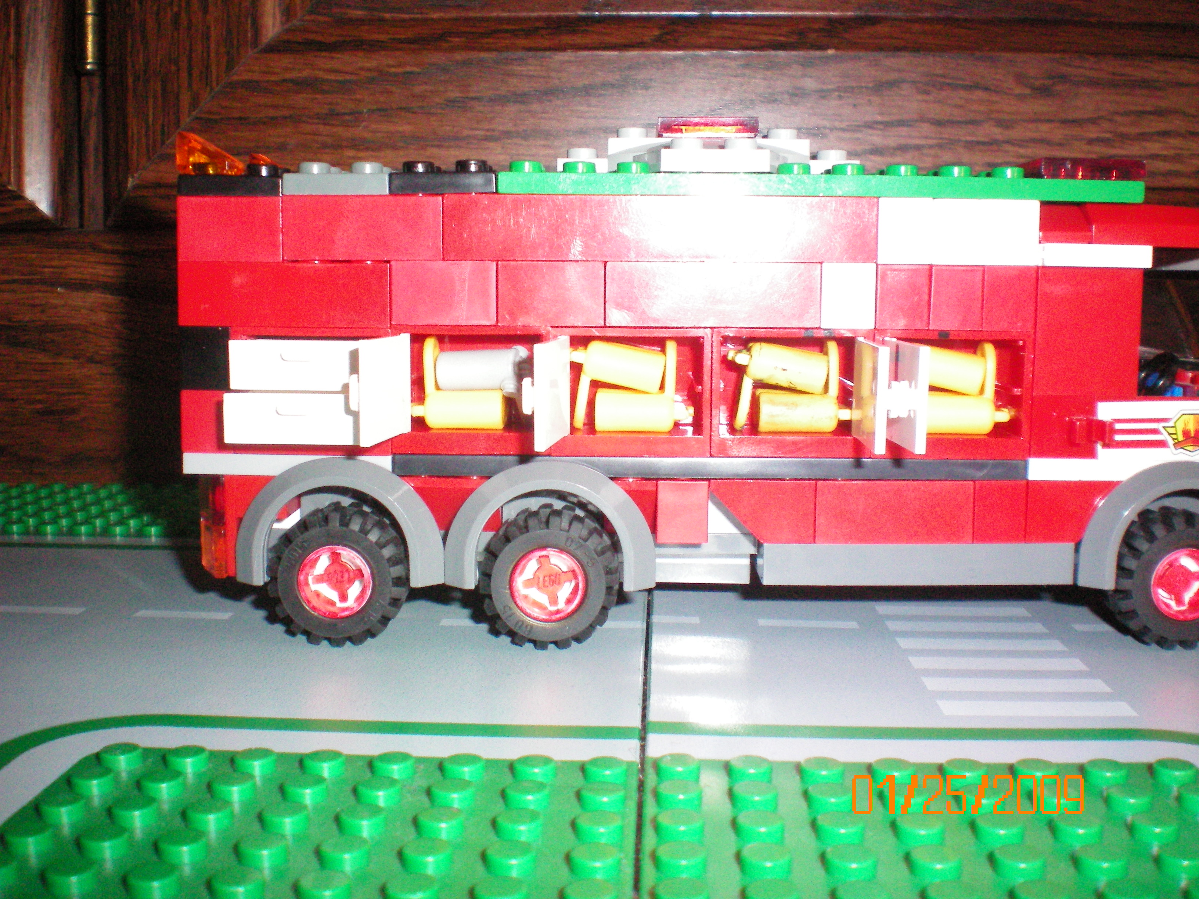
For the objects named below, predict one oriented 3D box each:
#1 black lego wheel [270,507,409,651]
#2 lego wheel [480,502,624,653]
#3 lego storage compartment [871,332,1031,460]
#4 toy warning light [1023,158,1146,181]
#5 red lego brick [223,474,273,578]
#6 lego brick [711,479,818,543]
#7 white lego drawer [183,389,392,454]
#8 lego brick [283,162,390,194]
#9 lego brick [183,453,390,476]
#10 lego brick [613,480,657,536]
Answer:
[{"bbox_3d":[-0.039,0.019,0.204,0.021,0.021,0.012,0,7,1],"label":"black lego wheel"},{"bbox_3d":[-0.008,0.020,0.206,0.021,0.021,0.012,1,7,1],"label":"lego wheel"},{"bbox_3d":[0.053,-0.009,0.204,0.024,0.019,0.016,0,7,1],"label":"lego storage compartment"},{"bbox_3d":[0.073,-0.042,0.199,0.016,0.003,0.013,0,6,1],"label":"toy warning light"},{"bbox_3d":[-0.053,0.011,0.204,0.008,0.016,0.008,0,7,1],"label":"red lego brick"},{"bbox_3d":[0.025,0.009,0.201,0.016,0.010,0.008,1,7,1],"label":"lego brick"},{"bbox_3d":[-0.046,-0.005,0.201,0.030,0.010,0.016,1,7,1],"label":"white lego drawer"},{"bbox_3d":[-0.039,-0.041,0.206,0.016,0.005,0.023,0,6,1],"label":"lego brick"},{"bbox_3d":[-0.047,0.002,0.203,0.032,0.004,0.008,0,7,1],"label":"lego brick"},{"bbox_3d":[0.005,0.007,0.209,0.008,0.010,0.008,1,7,1],"label":"lego brick"}]

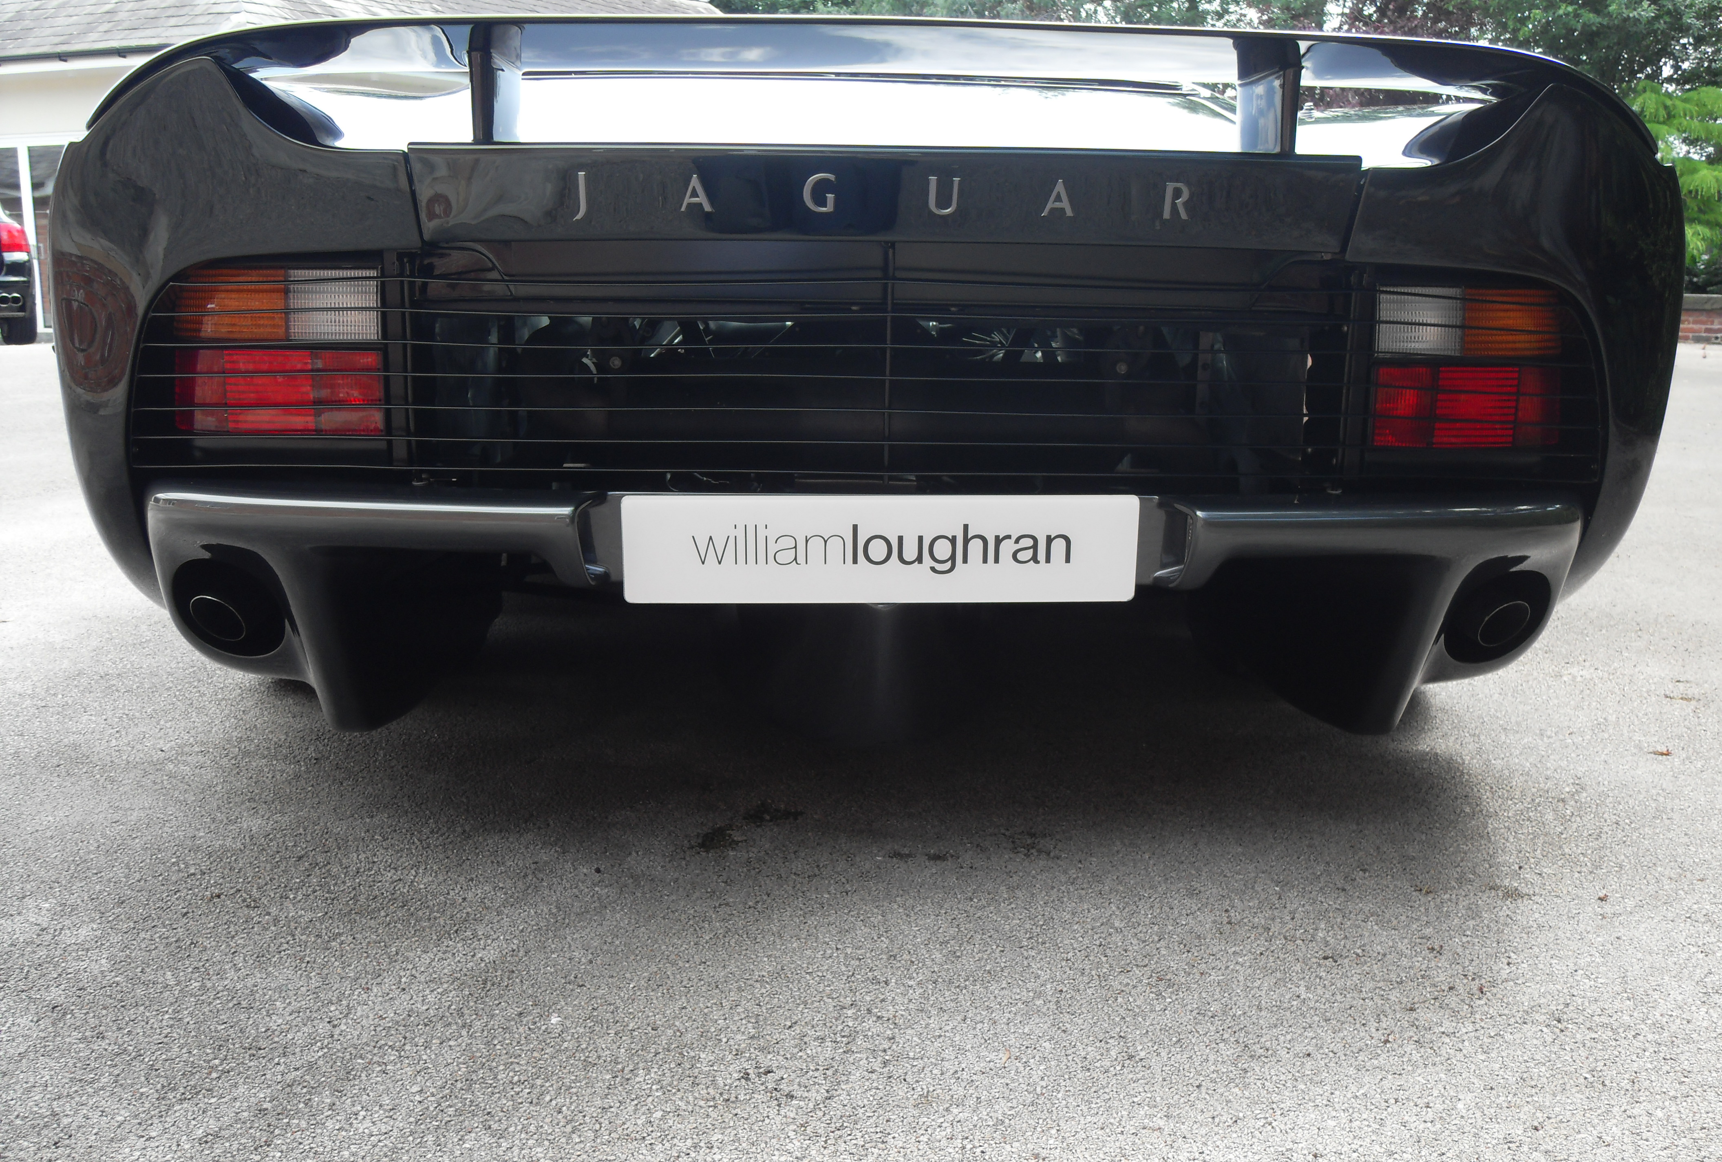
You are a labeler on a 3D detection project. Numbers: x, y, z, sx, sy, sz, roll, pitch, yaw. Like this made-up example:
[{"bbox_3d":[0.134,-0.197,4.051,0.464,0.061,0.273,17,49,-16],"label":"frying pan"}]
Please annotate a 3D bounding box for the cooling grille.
[{"bbox_3d":[0.023,-0.225,1.800,1.556,0.246,0.110,0,13,-3],"label":"cooling grille"}]

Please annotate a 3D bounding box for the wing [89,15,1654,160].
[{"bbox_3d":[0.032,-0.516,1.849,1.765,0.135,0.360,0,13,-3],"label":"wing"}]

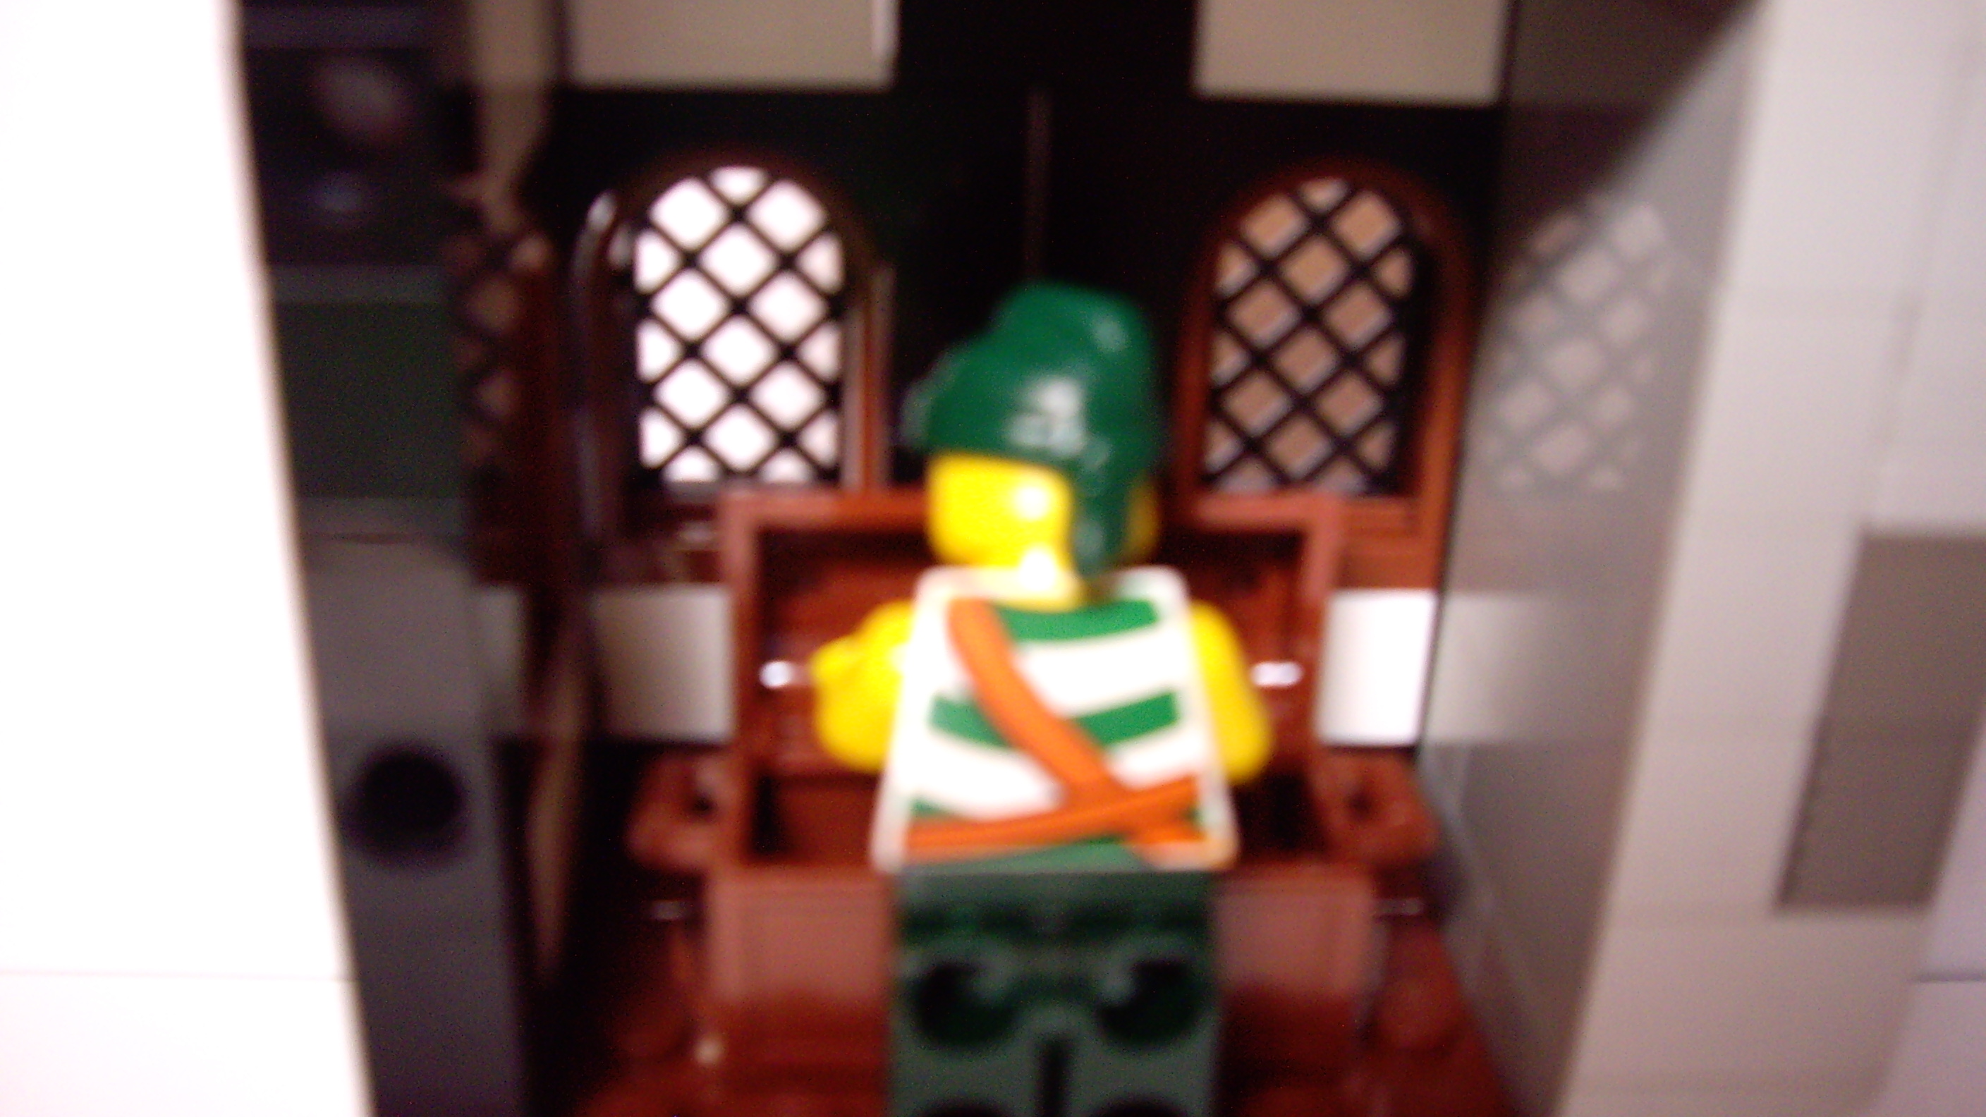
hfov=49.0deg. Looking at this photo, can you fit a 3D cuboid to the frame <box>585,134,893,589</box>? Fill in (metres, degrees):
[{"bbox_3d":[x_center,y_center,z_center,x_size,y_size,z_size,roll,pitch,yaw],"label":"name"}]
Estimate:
[{"bbox_3d":[-0.014,-0.011,0.122,0.016,0.026,0.008,0,26,-4],"label":"frame"}]

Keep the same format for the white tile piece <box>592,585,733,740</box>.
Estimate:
[{"bbox_3d":[-0.015,0.004,0.130,0.016,0.010,0.008,0,26,-4],"label":"white tile piece"}]

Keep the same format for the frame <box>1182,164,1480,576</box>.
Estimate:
[{"bbox_3d":[0.018,-0.011,0.124,0.016,0.026,0.008,0,26,-4],"label":"frame"}]

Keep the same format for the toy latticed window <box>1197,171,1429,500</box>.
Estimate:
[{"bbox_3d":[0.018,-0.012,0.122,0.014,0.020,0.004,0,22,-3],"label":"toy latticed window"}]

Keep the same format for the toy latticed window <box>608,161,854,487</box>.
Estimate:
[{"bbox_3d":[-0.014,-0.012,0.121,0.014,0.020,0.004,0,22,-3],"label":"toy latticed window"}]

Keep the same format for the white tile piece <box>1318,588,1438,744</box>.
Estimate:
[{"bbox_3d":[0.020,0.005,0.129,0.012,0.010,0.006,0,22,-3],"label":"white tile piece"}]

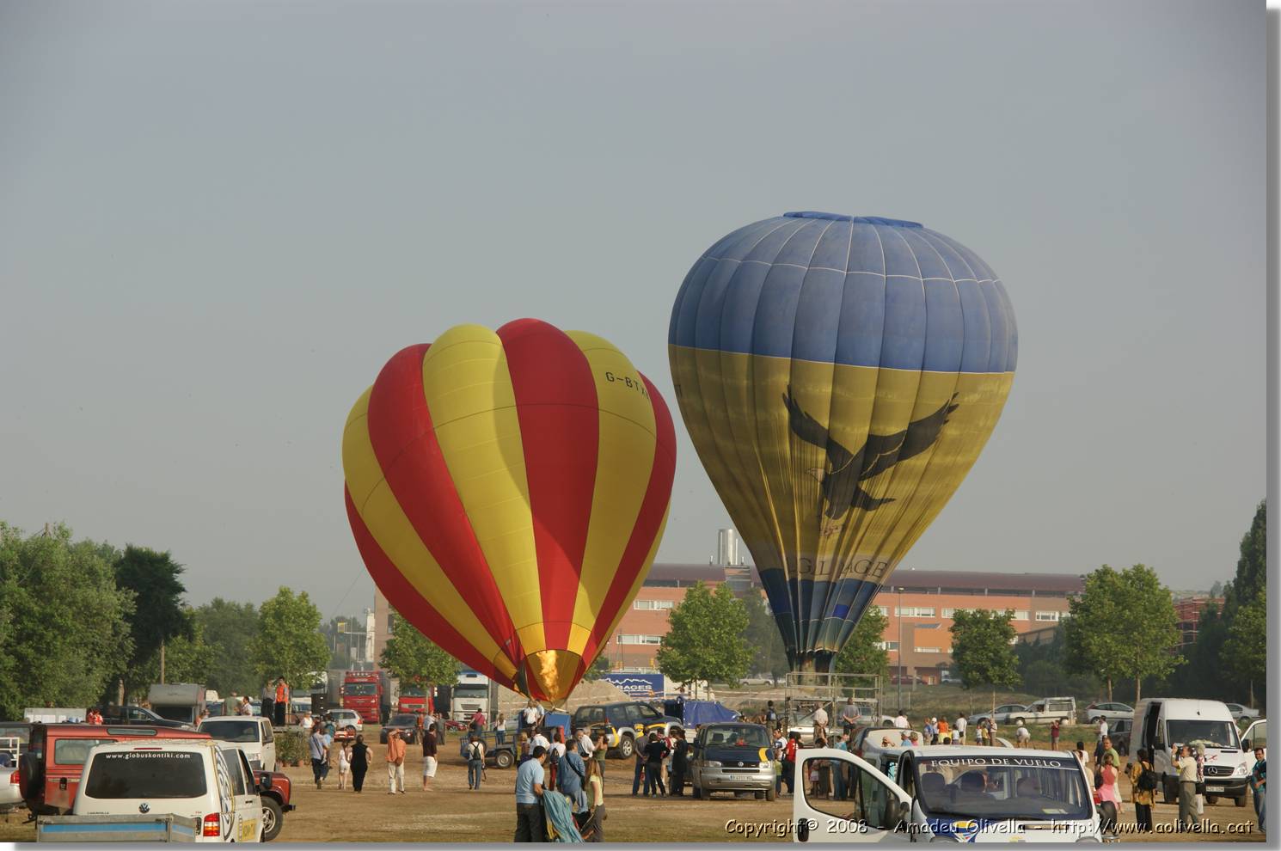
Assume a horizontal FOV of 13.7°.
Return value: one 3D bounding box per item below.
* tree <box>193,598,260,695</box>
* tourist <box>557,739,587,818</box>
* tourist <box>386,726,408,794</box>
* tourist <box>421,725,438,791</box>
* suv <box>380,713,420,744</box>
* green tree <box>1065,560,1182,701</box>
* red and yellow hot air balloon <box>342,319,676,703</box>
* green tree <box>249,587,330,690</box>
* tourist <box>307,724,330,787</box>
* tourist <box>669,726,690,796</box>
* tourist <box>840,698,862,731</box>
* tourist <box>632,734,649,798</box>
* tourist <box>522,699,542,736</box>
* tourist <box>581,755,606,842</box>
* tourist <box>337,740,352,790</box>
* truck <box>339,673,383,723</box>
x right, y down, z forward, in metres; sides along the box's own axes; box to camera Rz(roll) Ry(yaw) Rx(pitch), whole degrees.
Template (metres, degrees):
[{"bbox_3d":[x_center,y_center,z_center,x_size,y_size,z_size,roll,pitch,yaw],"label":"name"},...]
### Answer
[{"bbox_3d":[-32.547,18.380,425.000,6.400,9.300,6.200,0,-3,0],"label":"tree"},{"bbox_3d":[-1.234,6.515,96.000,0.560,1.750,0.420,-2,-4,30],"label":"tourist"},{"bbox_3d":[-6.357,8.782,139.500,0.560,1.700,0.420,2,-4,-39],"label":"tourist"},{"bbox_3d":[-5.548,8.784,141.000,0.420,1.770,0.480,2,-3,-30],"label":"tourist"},{"bbox_3d":[-12.755,16.577,292.000,1.860,1.690,4.600,0,-3,12],"label":"suv"},{"bbox_3d":[33.851,15.015,375.000,8.200,10.700,7.500,0,-3,0],"label":"green tree"},{"bbox_3d":[-5.712,4.030,242.000,15.100,17.600,15.100,-11,-12,-2],"label":"red and yellow hot air balloon"},{"bbox_3d":[-21.335,13.994,325.000,4.900,8.300,4.900,1,-3,0],"label":"green tree"},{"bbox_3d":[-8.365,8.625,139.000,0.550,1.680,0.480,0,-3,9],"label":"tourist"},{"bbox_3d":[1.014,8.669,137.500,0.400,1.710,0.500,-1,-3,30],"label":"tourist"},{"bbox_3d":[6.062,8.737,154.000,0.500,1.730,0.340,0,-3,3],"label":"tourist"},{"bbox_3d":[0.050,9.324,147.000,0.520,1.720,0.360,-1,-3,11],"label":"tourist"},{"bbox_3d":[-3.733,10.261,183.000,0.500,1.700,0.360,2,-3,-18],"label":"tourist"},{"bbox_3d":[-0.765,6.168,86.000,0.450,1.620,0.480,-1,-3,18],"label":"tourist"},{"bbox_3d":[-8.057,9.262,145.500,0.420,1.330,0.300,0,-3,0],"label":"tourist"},{"bbox_3d":[-19.648,19.413,378.000,2.550,3.850,6.300,0,-3,0],"label":"truck"}]

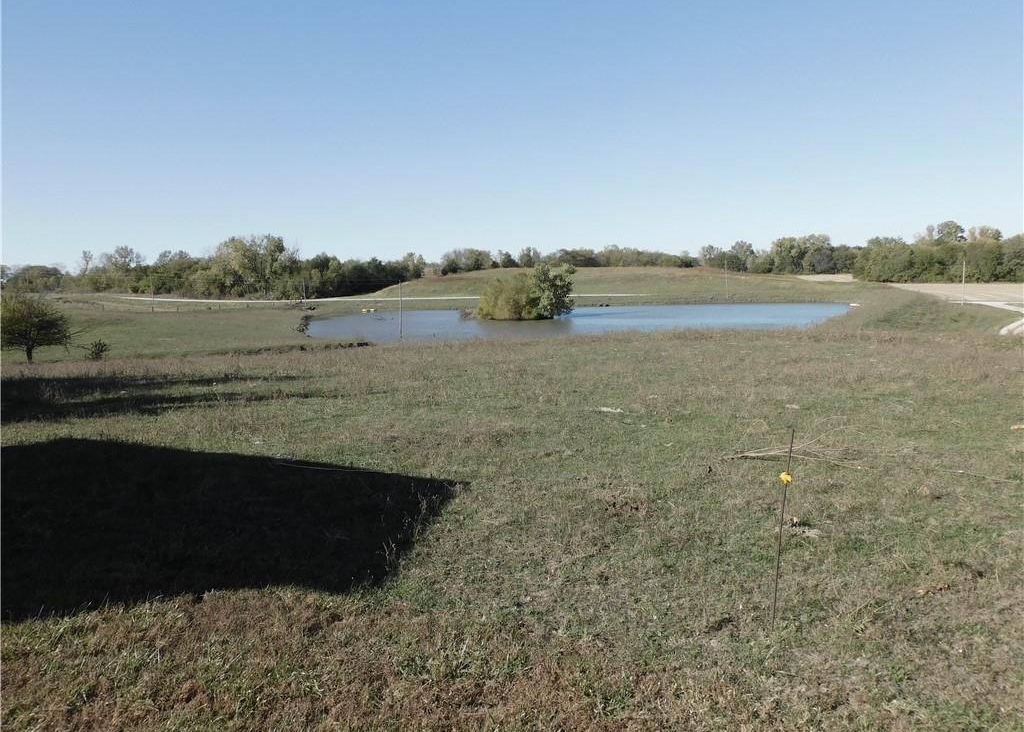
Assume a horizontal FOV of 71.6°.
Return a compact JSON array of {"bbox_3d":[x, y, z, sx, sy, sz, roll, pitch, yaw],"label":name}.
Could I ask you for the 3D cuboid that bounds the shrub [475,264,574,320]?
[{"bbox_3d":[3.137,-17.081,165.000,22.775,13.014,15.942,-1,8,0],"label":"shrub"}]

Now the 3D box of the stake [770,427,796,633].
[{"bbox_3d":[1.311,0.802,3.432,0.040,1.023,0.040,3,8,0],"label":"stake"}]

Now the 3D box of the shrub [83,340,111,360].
[{"bbox_3d":[-32.187,-1.201,55.000,2.169,1.549,1.952,-1,8,0],"label":"shrub"}]

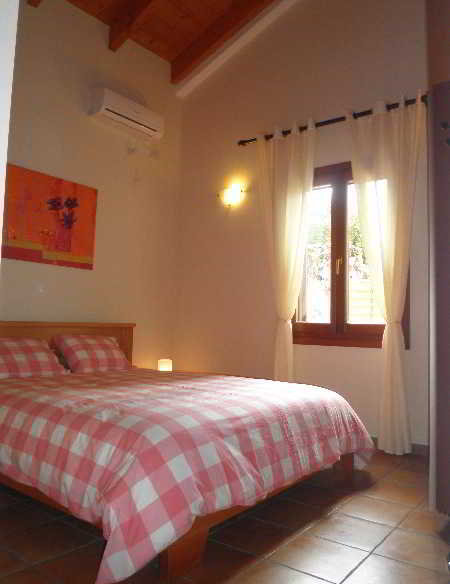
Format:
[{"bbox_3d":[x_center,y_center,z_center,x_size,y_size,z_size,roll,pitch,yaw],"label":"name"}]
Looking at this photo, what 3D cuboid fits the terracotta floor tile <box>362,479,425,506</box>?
[{"bbox_3d":[0.986,1.142,2.554,0.305,0.012,0.305,-2,-5,40],"label":"terracotta floor tile"}]

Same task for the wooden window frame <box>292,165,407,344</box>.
[{"bbox_3d":[0.994,-0.312,3.799,1.117,1.525,0.095,-2,-5,40],"label":"wooden window frame"}]

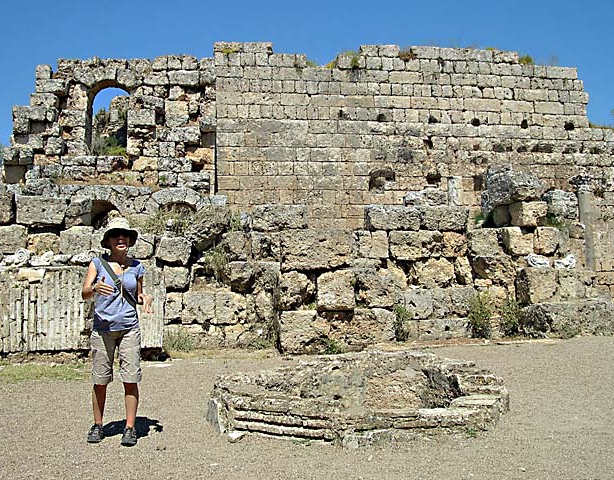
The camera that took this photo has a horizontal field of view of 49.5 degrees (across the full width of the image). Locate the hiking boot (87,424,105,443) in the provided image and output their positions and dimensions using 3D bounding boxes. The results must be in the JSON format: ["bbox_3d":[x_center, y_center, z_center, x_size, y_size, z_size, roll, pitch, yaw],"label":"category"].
[{"bbox_3d":[-1.625,1.465,5.120,0.105,0.105,0.270,0,0,-7],"label":"hiking boot"}]

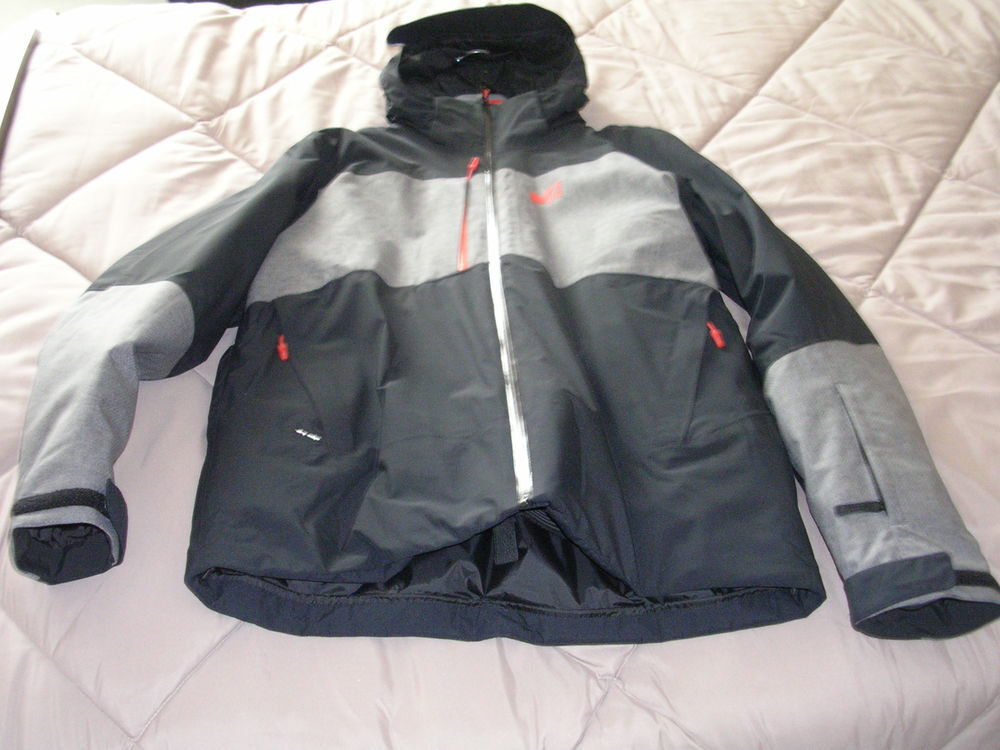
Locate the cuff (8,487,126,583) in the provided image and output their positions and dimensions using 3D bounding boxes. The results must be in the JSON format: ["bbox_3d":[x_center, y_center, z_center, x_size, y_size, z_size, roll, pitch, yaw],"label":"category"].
[{"bbox_3d":[-0.424,0.156,1.075,0.111,0.064,0.082,-2,44,-3],"label":"cuff"}]

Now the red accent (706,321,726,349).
[{"bbox_3d":[0.250,-0.046,1.274,0.016,0.010,0.043,-10,45,-11],"label":"red accent"}]

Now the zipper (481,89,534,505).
[{"bbox_3d":[-0.001,-0.135,1.291,0.031,0.031,0.706,-2,48,-3],"label":"zipper"}]

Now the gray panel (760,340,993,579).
[{"bbox_3d":[0.389,0.077,1.158,0.169,0.070,0.307,-4,44,-5],"label":"gray panel"}]

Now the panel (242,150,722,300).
[{"bbox_3d":[-0.017,-0.207,1.417,0.568,0.077,0.271,-2,44,-3],"label":"panel"}]

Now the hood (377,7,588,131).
[{"bbox_3d":[-0.020,-0.447,1.634,0.286,0.159,0.271,-2,44,-3],"label":"hood"}]

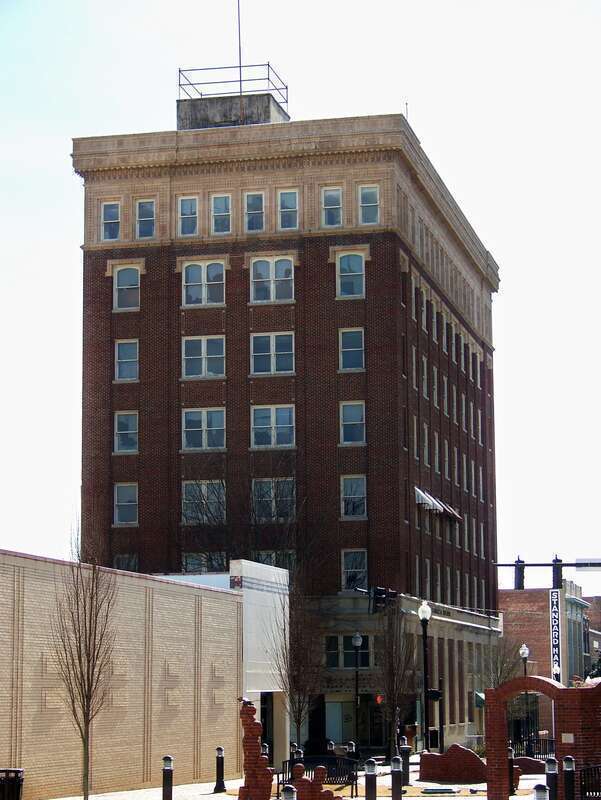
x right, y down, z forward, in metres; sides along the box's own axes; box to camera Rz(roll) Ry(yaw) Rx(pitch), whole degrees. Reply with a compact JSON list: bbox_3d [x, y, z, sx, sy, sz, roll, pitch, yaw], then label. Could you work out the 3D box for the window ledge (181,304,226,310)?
[{"bbox_3d":[-4.370,-4.190,90.630,2.140,0.150,0.220,-2,-8,13],"label":"window ledge"}]

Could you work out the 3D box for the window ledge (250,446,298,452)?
[{"bbox_3d":[-1.222,2.195,89.667,2.233,0.150,0.200,-2,-8,13],"label":"window ledge"}]

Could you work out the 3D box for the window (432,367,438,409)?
[{"bbox_3d":[6.533,-0.622,98.254,0.150,1.900,1.750,-2,-8,13],"label":"window"}]

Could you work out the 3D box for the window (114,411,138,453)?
[{"bbox_3d":[-7.846,1.447,90.716,1.110,1.870,0.150,-2,-8,13],"label":"window"}]

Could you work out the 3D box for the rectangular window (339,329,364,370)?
[{"bbox_3d":[2.332,-2.213,89.644,1.115,1.892,0.150,-2,-8,13],"label":"rectangular window"}]

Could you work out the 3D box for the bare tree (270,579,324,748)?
[{"bbox_3d":[-0.127,8.747,63.456,1.800,6.280,1.800,0,-8,0],"label":"bare tree"}]

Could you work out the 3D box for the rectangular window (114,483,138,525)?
[{"bbox_3d":[-7.982,4.748,92.293,1.140,1.960,0.160,-2,-8,13],"label":"rectangular window"}]

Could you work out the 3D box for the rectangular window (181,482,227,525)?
[{"bbox_3d":[-4.268,4.557,89.437,2.020,1.920,0.150,-2,-8,13],"label":"rectangular window"}]

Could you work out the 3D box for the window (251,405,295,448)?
[{"bbox_3d":[-1.270,1.202,91.251,2.020,2.030,0.160,-2,-8,13],"label":"window"}]

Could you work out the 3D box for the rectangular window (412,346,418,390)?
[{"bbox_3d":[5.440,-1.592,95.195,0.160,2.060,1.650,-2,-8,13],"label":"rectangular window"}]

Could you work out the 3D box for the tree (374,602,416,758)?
[{"bbox_3d":[3.000,8.989,64.357,1.350,5.010,1.350,-2,-8,13],"label":"tree"}]

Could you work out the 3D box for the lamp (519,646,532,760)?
[{"bbox_3d":[8.463,11.259,75.500,0.420,4.300,0.420,-2,-8,13],"label":"lamp"}]

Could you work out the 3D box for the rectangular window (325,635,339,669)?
[{"bbox_3d":[1.367,10.999,87.935,0.637,1.453,0.160,-2,-9,13],"label":"rectangular window"}]

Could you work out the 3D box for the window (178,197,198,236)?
[{"bbox_3d":[-5.208,-8.532,93.542,0.950,1.920,0.160,-2,-8,13],"label":"window"}]

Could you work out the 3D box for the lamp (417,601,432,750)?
[{"bbox_3d":[4.033,8.995,64.860,0.430,5.050,0.430,-2,-8,13],"label":"lamp"}]

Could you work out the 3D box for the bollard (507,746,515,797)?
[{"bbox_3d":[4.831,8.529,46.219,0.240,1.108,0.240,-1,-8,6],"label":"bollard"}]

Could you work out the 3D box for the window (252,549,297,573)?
[{"bbox_3d":[-1.163,7.776,90.292,2.020,1.970,0.160,-2,-8,13],"label":"window"}]

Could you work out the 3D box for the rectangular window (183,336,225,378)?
[{"bbox_3d":[-4.318,-1.935,90.361,2.000,1.830,0.150,-2,-8,13],"label":"rectangular window"}]

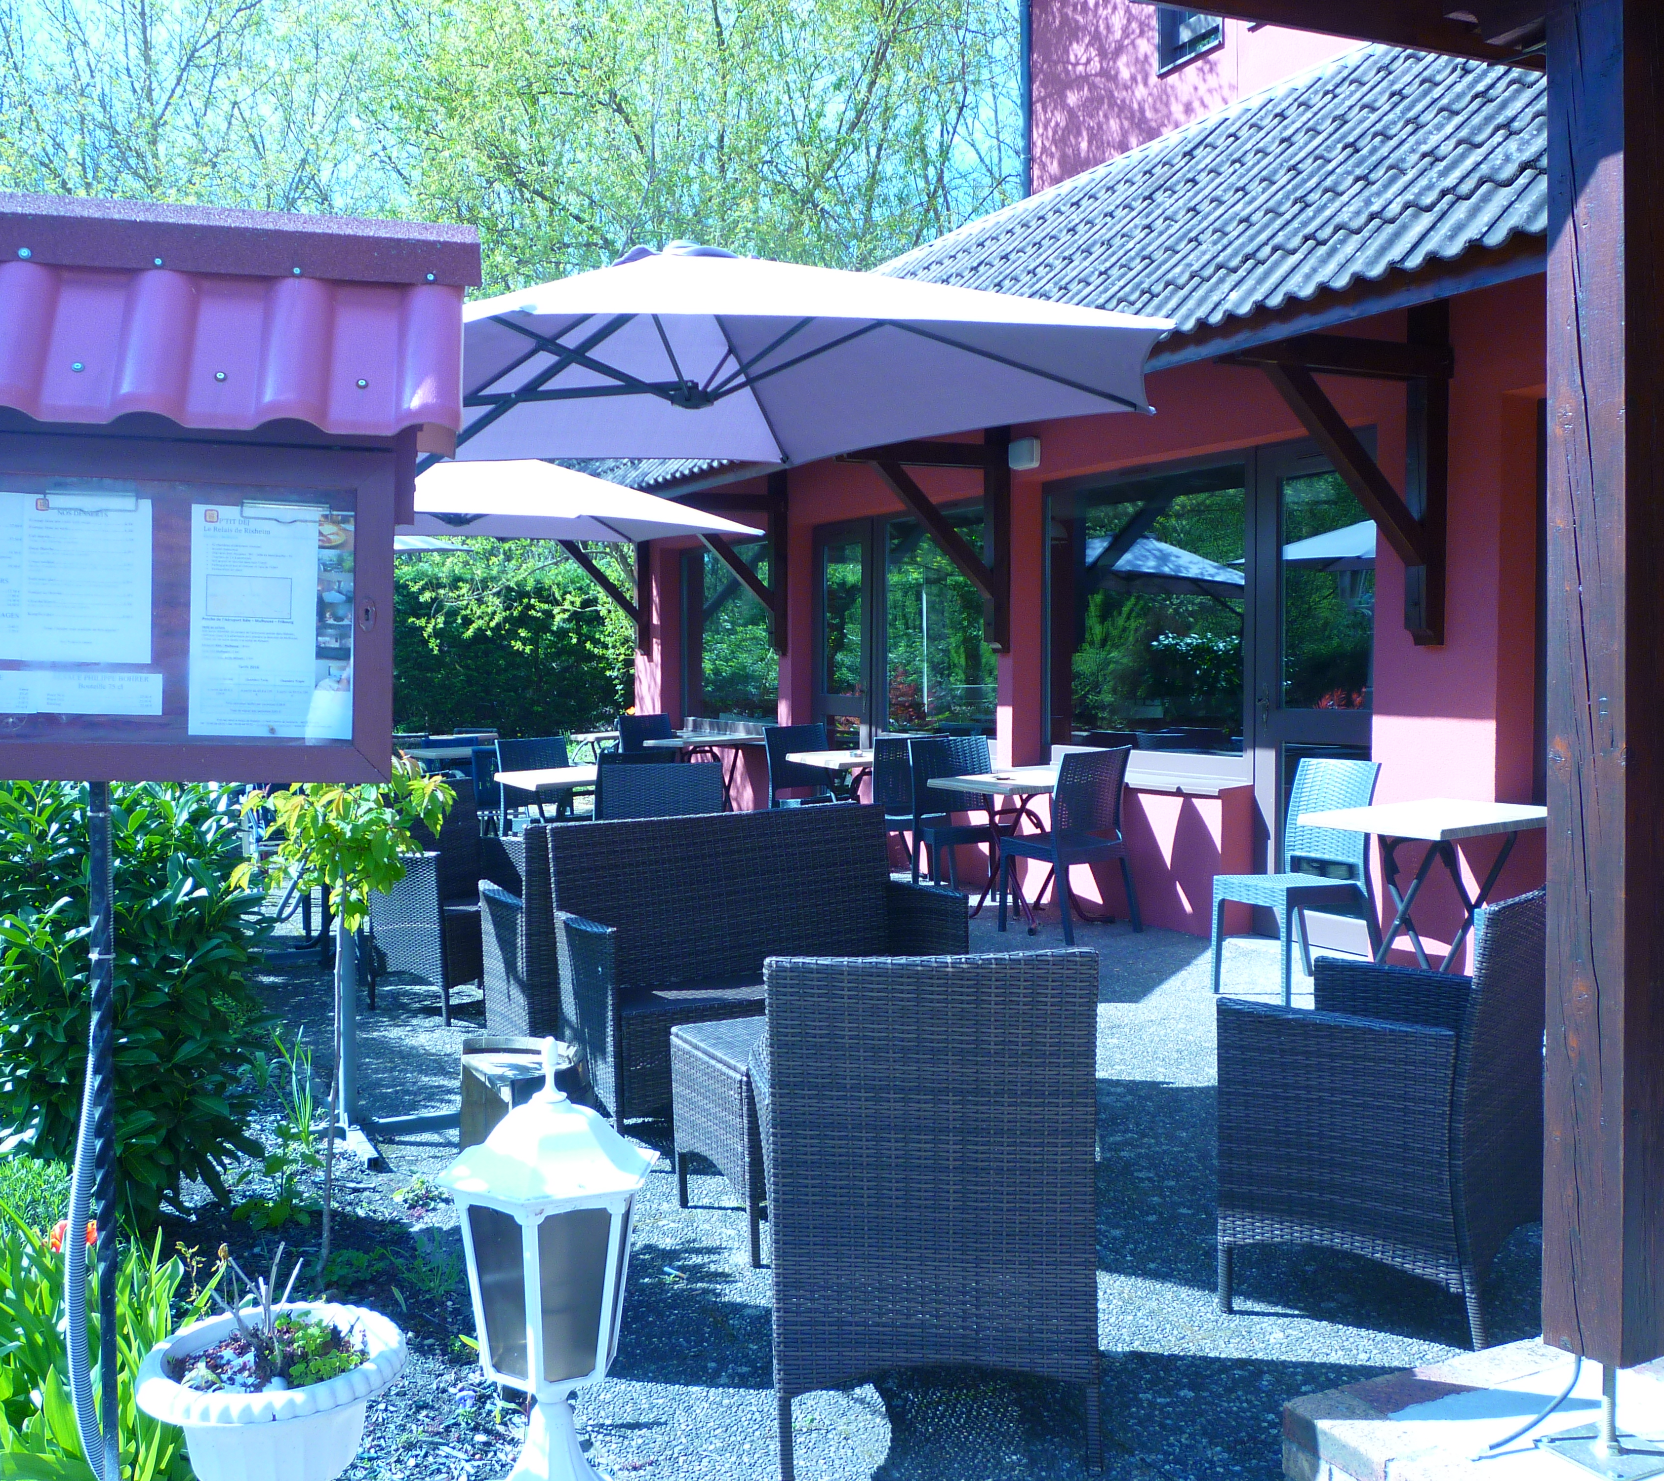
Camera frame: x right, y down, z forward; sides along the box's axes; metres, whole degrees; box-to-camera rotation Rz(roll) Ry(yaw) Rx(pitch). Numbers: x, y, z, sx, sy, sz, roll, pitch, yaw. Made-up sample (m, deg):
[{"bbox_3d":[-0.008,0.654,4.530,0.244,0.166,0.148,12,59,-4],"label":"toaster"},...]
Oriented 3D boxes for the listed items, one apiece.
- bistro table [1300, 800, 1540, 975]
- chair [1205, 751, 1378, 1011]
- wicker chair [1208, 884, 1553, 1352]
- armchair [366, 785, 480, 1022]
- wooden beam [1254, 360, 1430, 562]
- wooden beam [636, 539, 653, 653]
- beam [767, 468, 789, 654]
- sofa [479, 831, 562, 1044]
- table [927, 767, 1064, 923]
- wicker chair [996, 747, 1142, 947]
[{"bbox_3d":[2.485,0.653,6.725,1.141,0.737,0.657,-2,3,-38],"label":"bistro table"},{"bbox_3d":[1.801,0.539,6.377,0.570,0.874,0.450,-2,3,-36],"label":"chair"},{"bbox_3d":[1.132,0.703,3.352,0.530,0.825,0.540,2,3,33],"label":"wicker chair"},{"bbox_3d":[-1.425,0.597,6.313,0.572,0.825,0.560,1,3,39],"label":"armchair"},{"bbox_3d":[1.938,-1.008,6.215,1.060,0.100,0.100,47,-19,-22],"label":"wooden beam"},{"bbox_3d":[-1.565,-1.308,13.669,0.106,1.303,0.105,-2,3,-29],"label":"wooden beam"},{"bbox_3d":[-0.376,-1.255,11.505,0.106,1.350,0.105,-2,3,-29],"label":"beam"},{"bbox_3d":[-0.473,0.625,5.061,1.120,0.825,0.530,-1,3,-27],"label":"sofa"},{"bbox_3d":[0.970,0.566,8.541,0.687,0.737,0.687,-2,3,-33],"label":"table"},{"bbox_3d":[1.131,0.504,8.245,0.485,0.889,0.566,-3,4,-43],"label":"wicker chair"}]

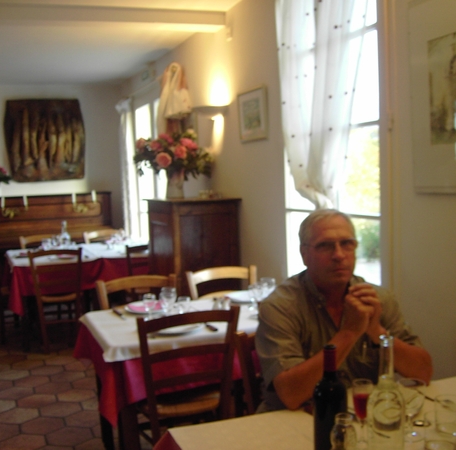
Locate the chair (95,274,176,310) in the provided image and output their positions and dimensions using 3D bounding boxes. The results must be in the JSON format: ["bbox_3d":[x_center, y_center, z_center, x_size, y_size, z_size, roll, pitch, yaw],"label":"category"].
[{"bbox_3d":[-0.381,0.739,3.141,0.450,0.880,0.470,-3,4,-27],"label":"chair"}]

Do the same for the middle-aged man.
[{"bbox_3d":[0.359,0.597,1.964,0.600,1.310,0.700,-3,4,-22],"label":"middle-aged man"}]

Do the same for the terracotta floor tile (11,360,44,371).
[{"bbox_3d":[-1.611,1.134,4.896,0.246,0.015,0.284,-3,5,-22],"label":"terracotta floor tile"}]

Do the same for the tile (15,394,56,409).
[{"bbox_3d":[-1.283,1.185,4.074,0.246,0.015,0.284,-3,5,-22],"label":"tile"}]

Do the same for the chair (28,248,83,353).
[{"bbox_3d":[-1.473,0.627,5.255,0.430,0.890,0.470,-3,4,-22],"label":"chair"}]

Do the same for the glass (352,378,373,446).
[{"bbox_3d":[0.328,0.458,1.481,0.054,0.160,0.054,-2,4,0],"label":"glass"}]

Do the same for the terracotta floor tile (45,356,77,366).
[{"bbox_3d":[-1.332,1.081,4.834,0.245,0.020,0.280,-4,5,-22],"label":"terracotta floor tile"}]

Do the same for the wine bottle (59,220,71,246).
[{"bbox_3d":[-1.759,0.100,6.500,0.092,0.286,0.092,-3,4,-22],"label":"wine bottle"}]

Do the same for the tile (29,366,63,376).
[{"bbox_3d":[-1.376,1.115,4.622,0.249,0.015,0.288,-3,4,-22],"label":"tile"}]

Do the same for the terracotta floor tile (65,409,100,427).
[{"bbox_3d":[-0.846,1.168,3.628,0.240,0.020,0.285,-3,4,-22],"label":"terracotta floor tile"}]

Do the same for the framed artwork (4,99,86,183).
[{"bbox_3d":[-2.195,-1.005,7.218,0.940,0.940,0.050,-3,4,-22],"label":"framed artwork"}]

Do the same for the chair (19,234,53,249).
[{"bbox_3d":[-1.890,0.560,6.228,0.430,0.880,0.470,-4,5,-20],"label":"chair"}]

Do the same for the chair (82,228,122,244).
[{"bbox_3d":[-1.333,0.517,6.733,0.440,0.890,0.470,-3,4,-22],"label":"chair"}]

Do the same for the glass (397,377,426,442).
[{"bbox_3d":[0.485,0.484,1.595,0.076,0.145,0.076,-2,4,0],"label":"glass"}]

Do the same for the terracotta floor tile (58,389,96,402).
[{"bbox_3d":[-1.045,1.171,4.167,0.246,0.015,0.284,-3,5,-22],"label":"terracotta floor tile"}]

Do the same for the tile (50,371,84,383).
[{"bbox_3d":[-1.168,1.103,4.422,0.245,0.020,0.280,-4,5,-22],"label":"tile"}]

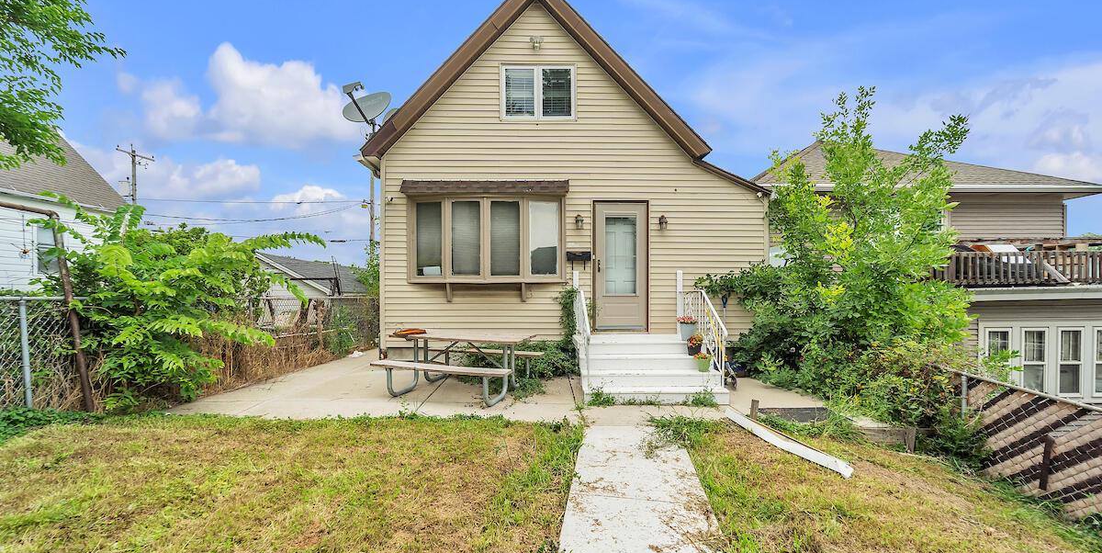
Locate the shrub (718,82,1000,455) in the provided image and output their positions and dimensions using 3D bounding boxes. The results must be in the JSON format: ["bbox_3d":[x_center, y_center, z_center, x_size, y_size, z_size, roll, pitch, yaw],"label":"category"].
[{"bbox_3d":[4.000,-0.461,5.842,3.300,4.600,2.800,0,1,-2],"label":"shrub"}]

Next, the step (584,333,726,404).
[{"bbox_3d":[1.310,1.272,6.245,1.830,0.680,1.550,0,1,-2],"label":"step"}]

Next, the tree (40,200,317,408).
[{"bbox_3d":[-4.500,0.269,5.306,2.950,2.400,2.000,0,1,-2],"label":"tree"}]

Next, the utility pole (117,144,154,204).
[{"bbox_3d":[-24.600,-3.382,25.340,0.400,9.000,2.450,0,1,0],"label":"utility pole"}]

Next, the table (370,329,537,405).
[{"bbox_3d":[-1.200,1.200,5.900,1.850,0.770,1.500,0,1,16],"label":"table"}]

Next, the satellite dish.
[{"bbox_3d":[-3.070,-2.820,7.150,0.790,0.540,0.220,-4,-18,6],"label":"satellite dish"}]

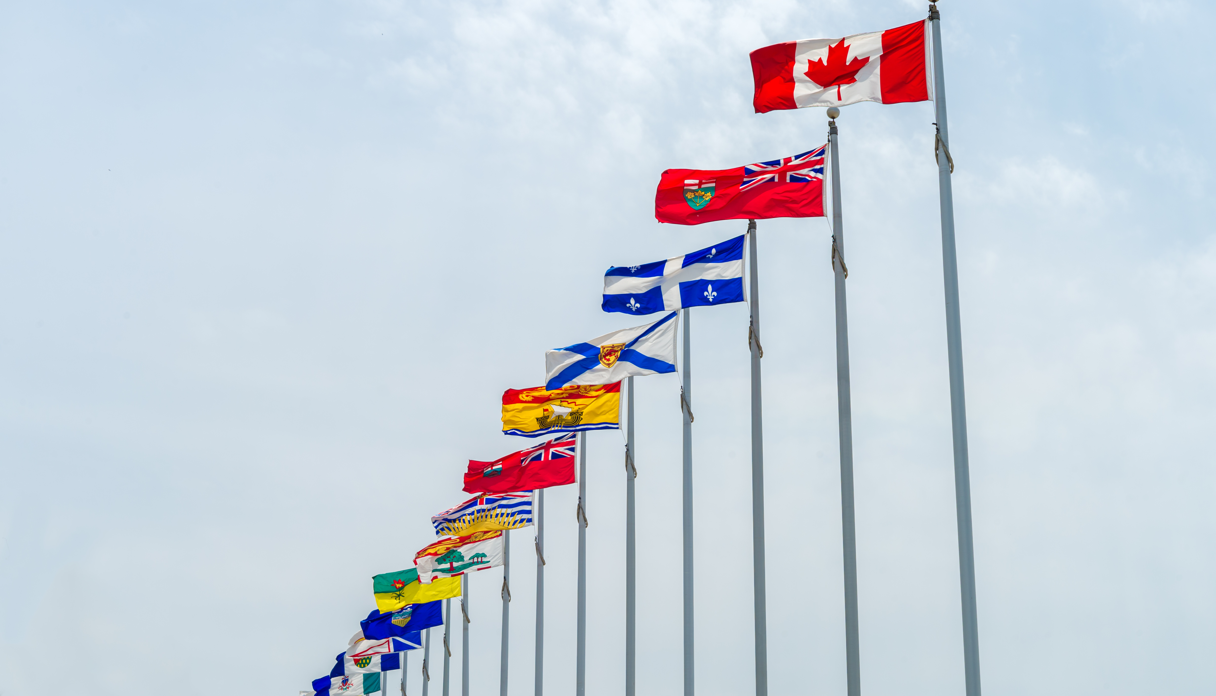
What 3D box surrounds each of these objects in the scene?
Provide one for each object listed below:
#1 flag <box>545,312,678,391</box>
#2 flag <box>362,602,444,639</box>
[{"bbox_3d":[0.059,0.047,26.239,1.800,1.050,0.340,0,-20,0],"label":"flag"},{"bbox_3d":[-4.393,5.631,40.425,1.764,1.030,0.330,-8,-21,-3],"label":"flag"}]

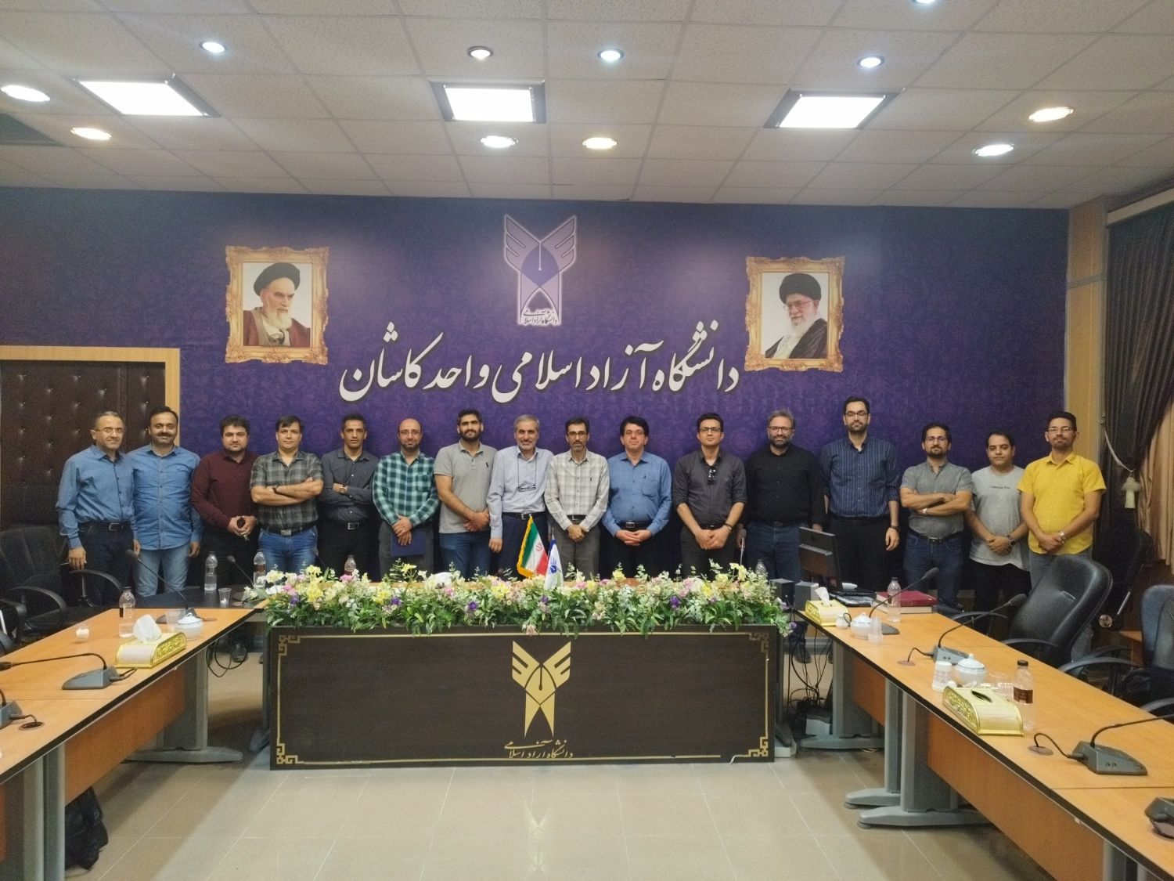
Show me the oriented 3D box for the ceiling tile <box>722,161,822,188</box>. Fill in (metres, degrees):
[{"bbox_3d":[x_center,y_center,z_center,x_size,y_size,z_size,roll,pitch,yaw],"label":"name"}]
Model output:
[{"bbox_3d":[1.244,-1.783,5.444,0.595,0.020,0.590,1,1,-2],"label":"ceiling tile"}]

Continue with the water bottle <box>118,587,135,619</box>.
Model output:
[{"bbox_3d":[-2.106,0.782,3.733,0.071,0.220,0.071,1,1,-2],"label":"water bottle"}]

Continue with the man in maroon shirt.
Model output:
[{"bbox_3d":[-2.607,0.697,5.891,0.530,1.746,0.340,0,1,-18],"label":"man in maroon shirt"}]

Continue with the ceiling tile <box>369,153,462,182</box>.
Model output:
[{"bbox_3d":[-1.141,-1.842,5.484,0.600,0.020,0.600,1,2,-2],"label":"ceiling tile"}]

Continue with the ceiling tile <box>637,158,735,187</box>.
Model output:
[{"bbox_3d":[0.665,-1.825,5.537,0.600,0.020,0.600,1,2,-2],"label":"ceiling tile"}]

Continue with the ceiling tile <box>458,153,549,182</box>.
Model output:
[{"bbox_3d":[-0.536,-1.817,5.456,0.600,0.020,0.600,1,1,-2],"label":"ceiling tile"}]

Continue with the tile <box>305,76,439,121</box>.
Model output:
[{"bbox_3d":[-1.102,-1.798,4.266,0.600,0.020,0.600,1,1,-2],"label":"tile"}]

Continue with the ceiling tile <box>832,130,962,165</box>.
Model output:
[{"bbox_3d":[1.878,-1.782,4.933,0.600,0.020,0.600,1,1,-2],"label":"ceiling tile"}]

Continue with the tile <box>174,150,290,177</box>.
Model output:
[{"bbox_3d":[-2.362,-1.848,5.448,0.600,0.020,0.600,0,1,-2],"label":"tile"}]

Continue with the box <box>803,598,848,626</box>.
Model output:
[{"bbox_3d":[1.211,0.862,4.104,0.140,0.082,0.285,1,1,1],"label":"box"}]

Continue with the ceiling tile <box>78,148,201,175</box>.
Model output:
[{"bbox_3d":[-2.934,-1.837,5.374,0.600,0.020,0.600,1,1,-2],"label":"ceiling tile"}]

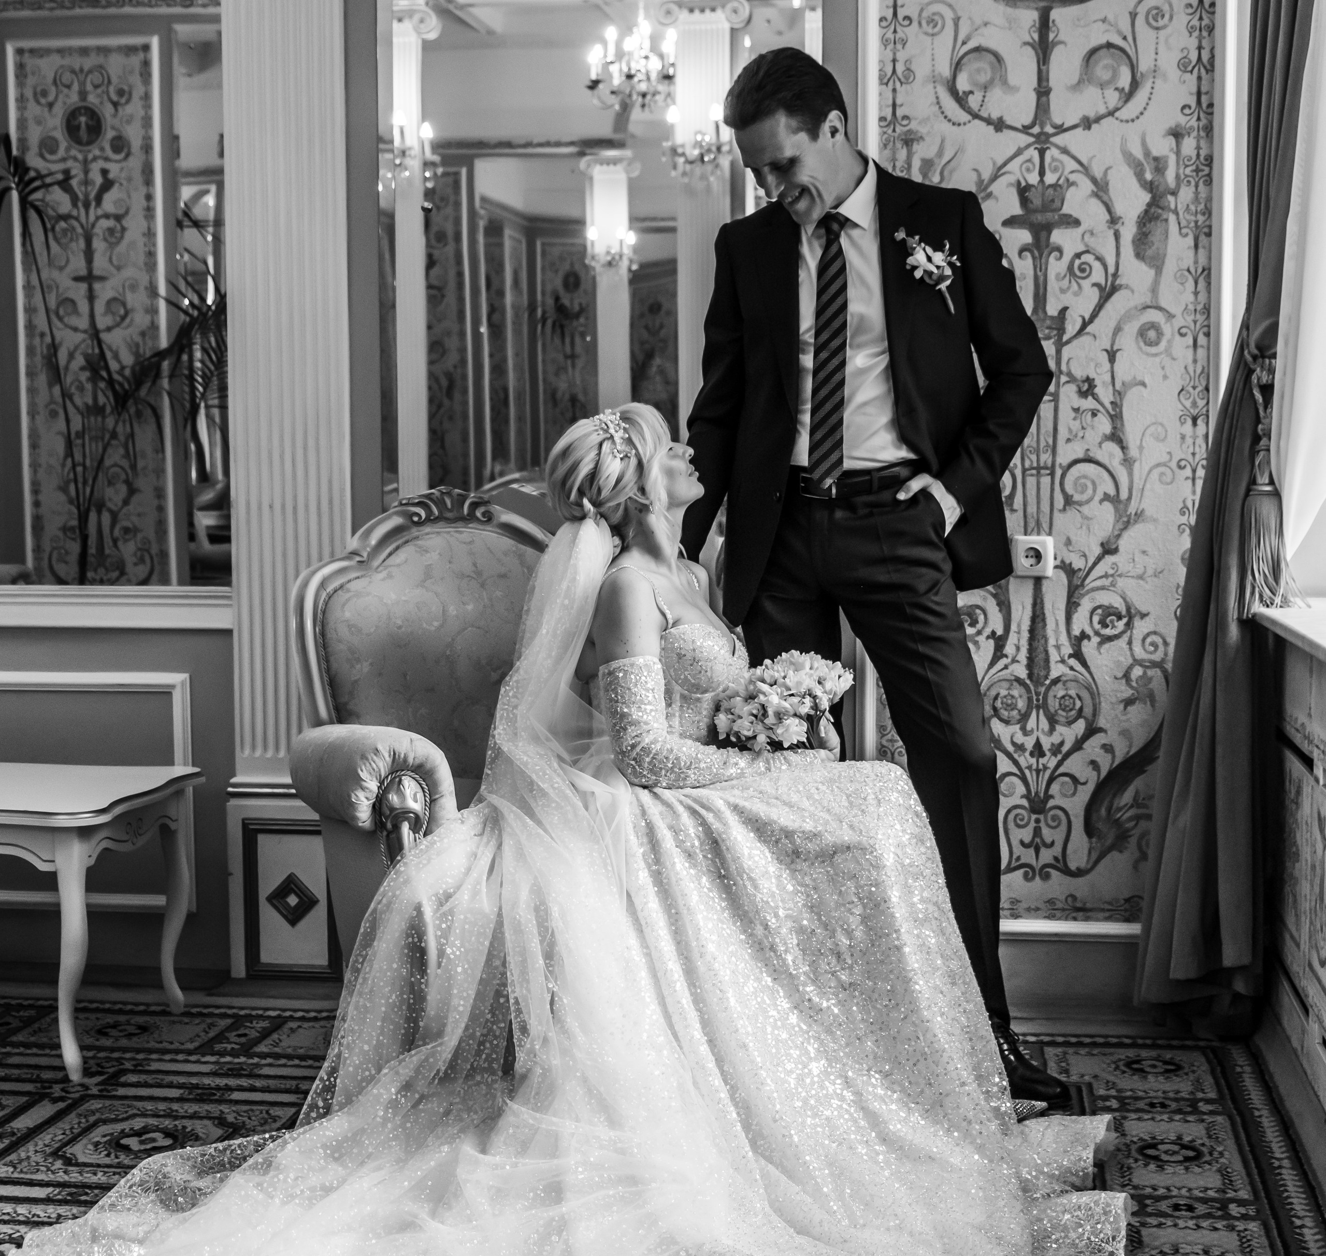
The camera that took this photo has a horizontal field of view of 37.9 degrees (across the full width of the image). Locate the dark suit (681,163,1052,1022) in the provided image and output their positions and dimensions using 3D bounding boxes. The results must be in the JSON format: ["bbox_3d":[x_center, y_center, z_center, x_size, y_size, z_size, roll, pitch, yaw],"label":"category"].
[{"bbox_3d":[0.360,-0.038,3.407,0.630,1.500,0.400,1,4,15],"label":"dark suit"}]

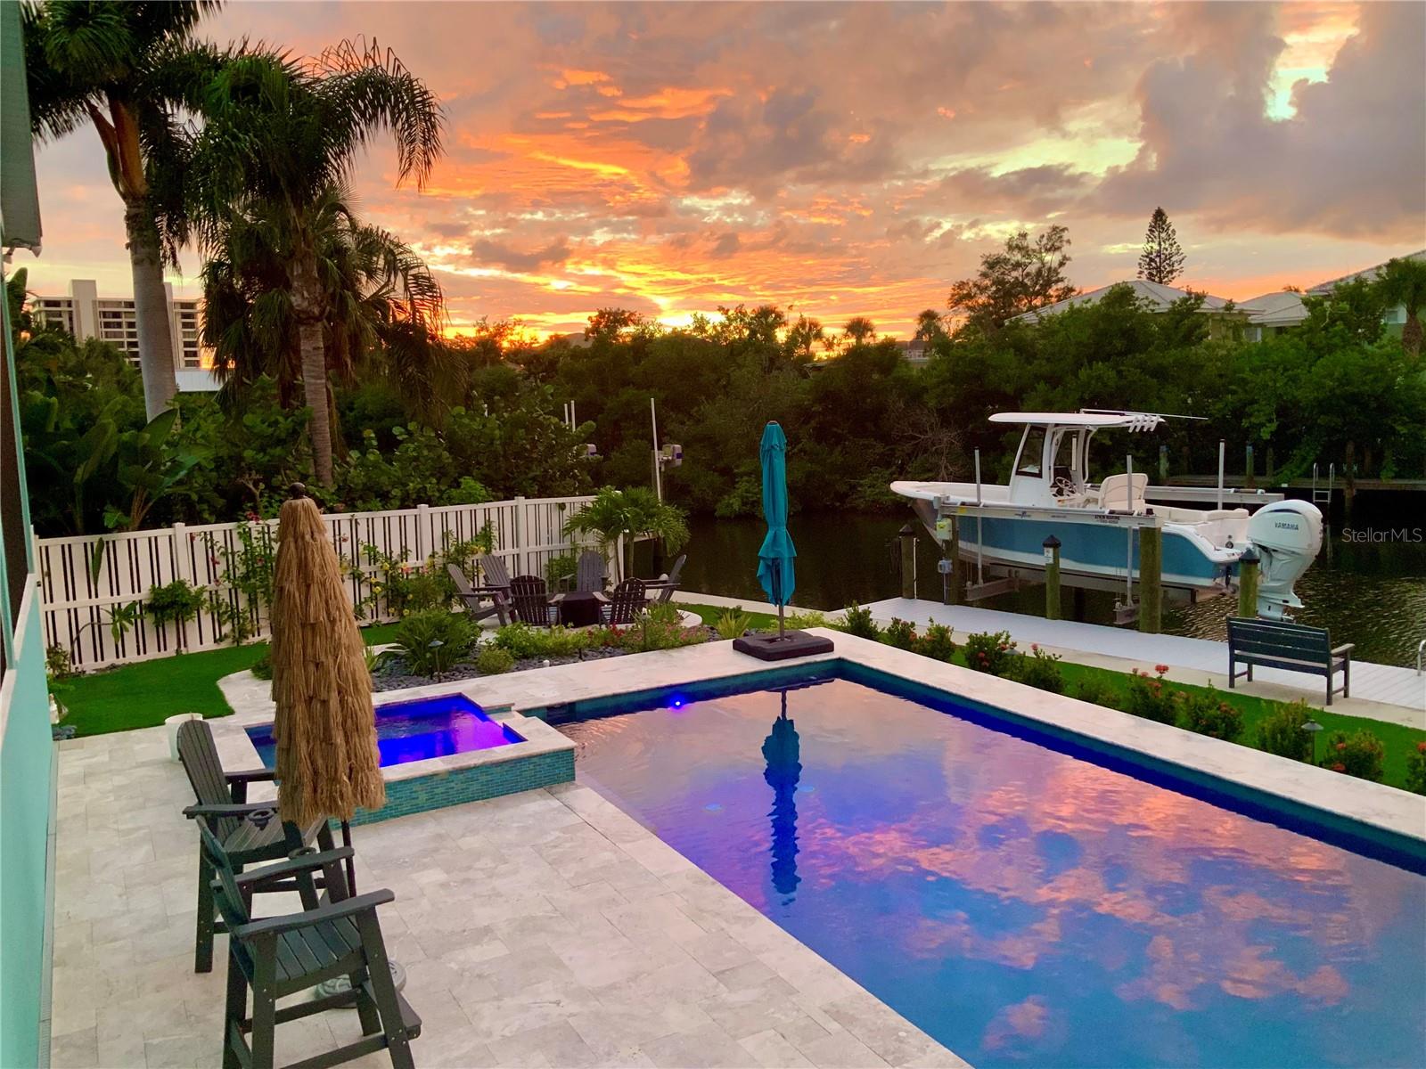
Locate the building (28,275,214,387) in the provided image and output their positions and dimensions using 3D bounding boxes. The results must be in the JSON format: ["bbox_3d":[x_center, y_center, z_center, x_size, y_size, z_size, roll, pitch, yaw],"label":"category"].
[{"bbox_3d":[-168.321,-50.442,339.888,42.000,43.000,18.000,-8,8,-39],"label":"building"}]

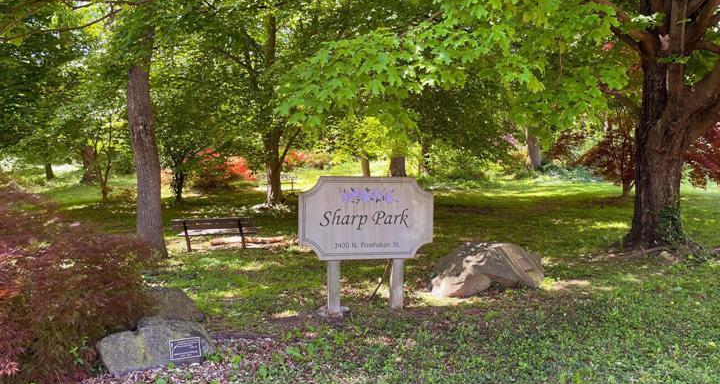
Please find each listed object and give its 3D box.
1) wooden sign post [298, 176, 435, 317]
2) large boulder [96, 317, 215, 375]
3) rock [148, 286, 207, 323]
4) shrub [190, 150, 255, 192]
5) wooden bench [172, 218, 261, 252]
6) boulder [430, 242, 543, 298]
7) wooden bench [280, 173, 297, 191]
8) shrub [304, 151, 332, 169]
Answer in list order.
[{"bbox_3d":[0.073,0.590,6.050,1.510,1.510,0.190,0,0,-11],"label":"wooden sign post"},{"bbox_3d":[-1.637,1.160,4.330,0.840,0.360,0.480,0,0,-25],"label":"large boulder"},{"bbox_3d":[-1.897,1.150,5.500,0.660,0.390,0.500,0,0,-18],"label":"rock"},{"bbox_3d":[-6.356,-0.820,25.000,2.800,1.950,2.100,0,0,0],"label":"shrub"},{"bbox_3d":[-3.264,0.950,12.300,1.830,0.780,0.620,0,0,2],"label":"wooden bench"},{"bbox_3d":[1.750,1.030,7.600,1.360,0.620,0.900,0,0,-20],"label":"boulder"},{"bbox_3d":[-3.992,-0.530,27.500,1.700,0.830,0.620,0,0,0],"label":"wooden bench"},{"bbox_3d":[-3.070,-2.450,40.000,2.100,1.400,1.700,0,0,0],"label":"shrub"}]

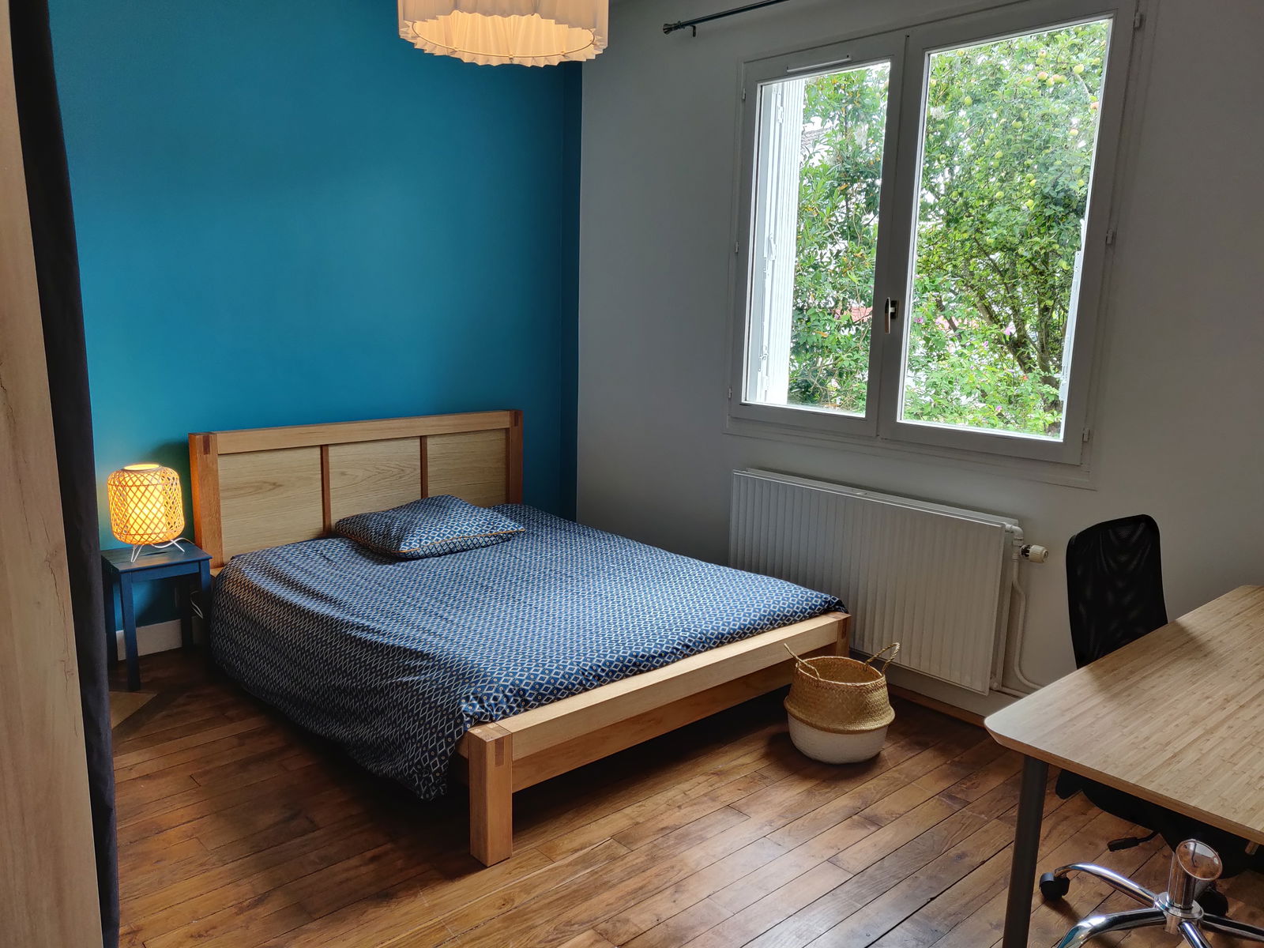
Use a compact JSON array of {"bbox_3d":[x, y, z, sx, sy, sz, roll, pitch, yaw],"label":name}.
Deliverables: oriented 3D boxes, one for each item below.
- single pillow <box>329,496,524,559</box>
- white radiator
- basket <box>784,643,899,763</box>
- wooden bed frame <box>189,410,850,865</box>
[{"bbox_3d":[-0.892,0.216,3.929,0.640,0.170,0.600,-7,13,-43],"label":"single pillow"},{"bbox_3d":[0.847,0.367,3.487,0.100,0.588,1.187,-7,13,-41],"label":"white radiator"},{"bbox_3d":[0.689,0.736,3.028,0.375,0.336,0.365,4,10,14],"label":"basket"},{"bbox_3d":[-0.490,0.342,3.517,1.583,0.881,2.084,-7,13,-43],"label":"wooden bed frame"}]

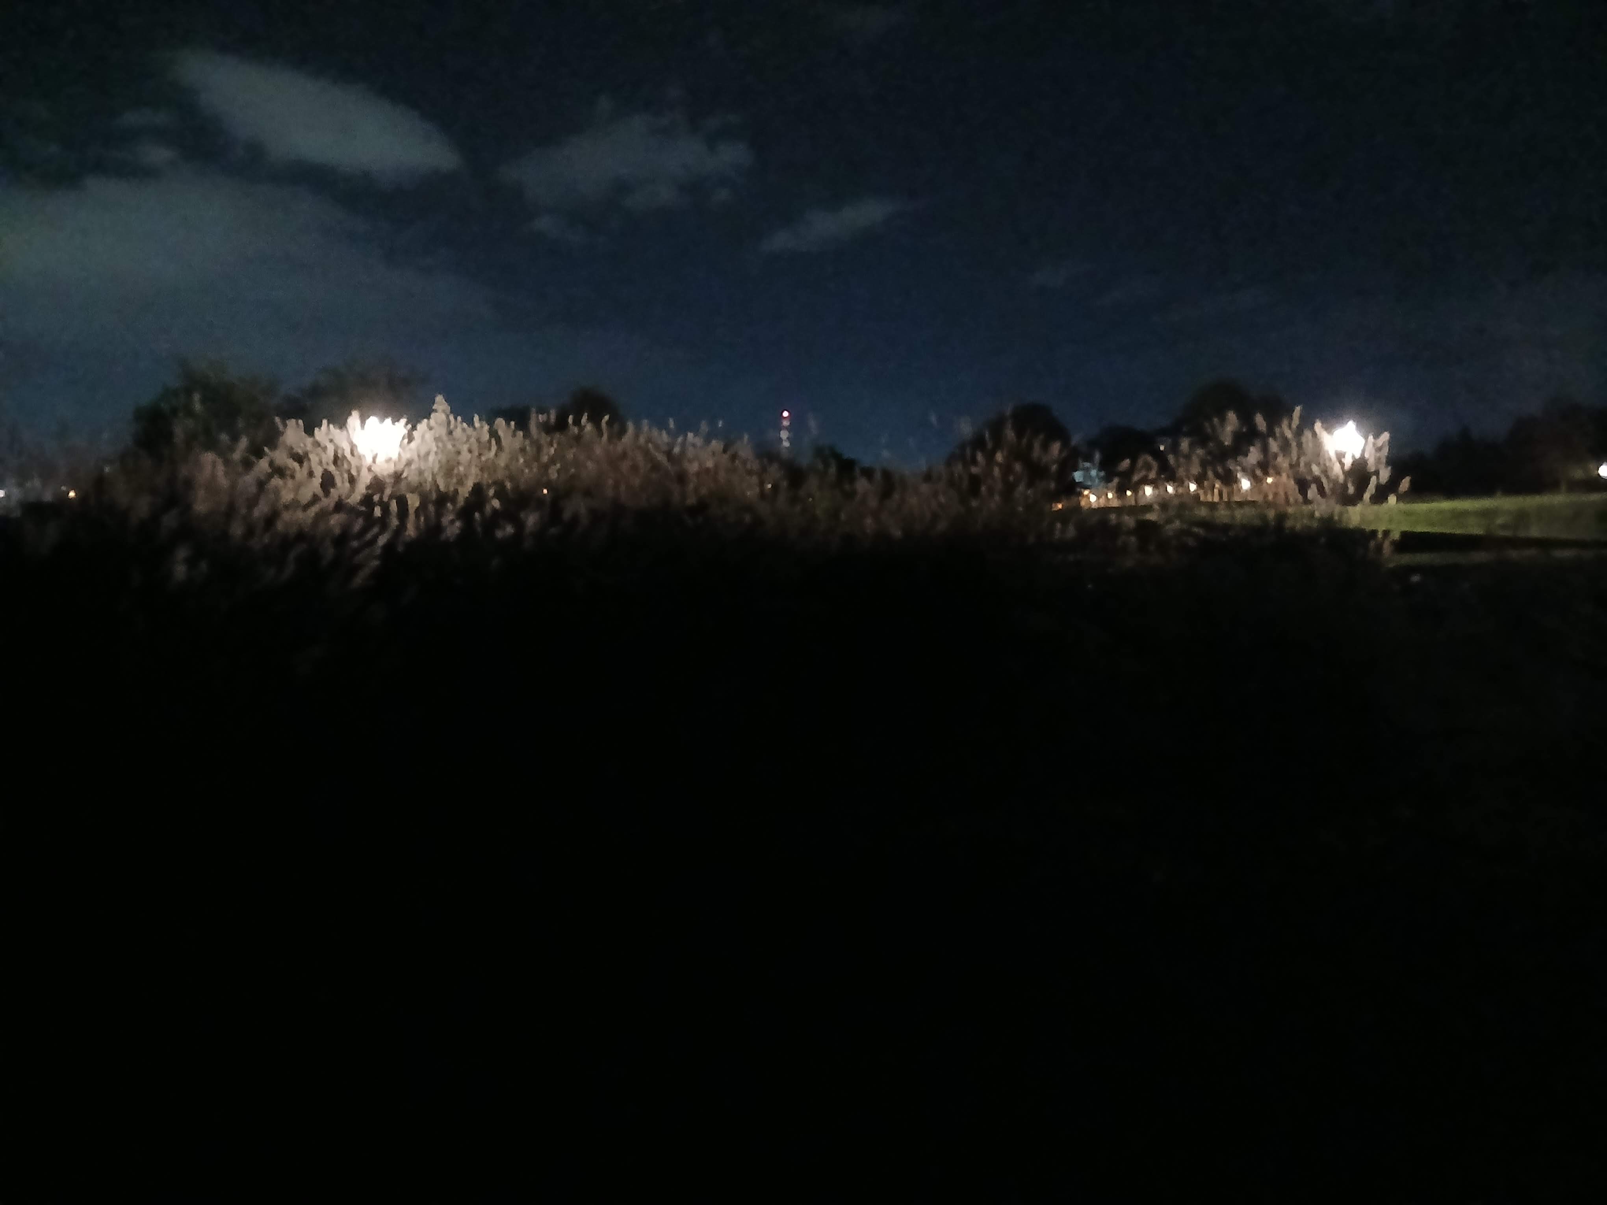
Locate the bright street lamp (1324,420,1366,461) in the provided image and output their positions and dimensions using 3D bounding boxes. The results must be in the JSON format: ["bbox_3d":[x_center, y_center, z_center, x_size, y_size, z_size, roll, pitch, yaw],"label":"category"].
[{"bbox_3d":[8.976,-2.684,20.000,0.650,0.650,0.650,2,5,24],"label":"bright street lamp"}]

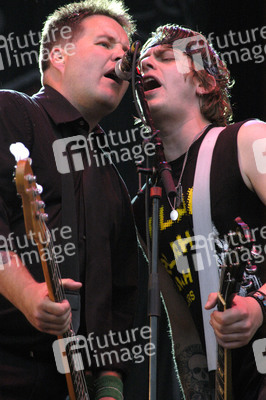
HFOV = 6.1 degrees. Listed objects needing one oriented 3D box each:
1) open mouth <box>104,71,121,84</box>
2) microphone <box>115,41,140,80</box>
[{"bbox_3d":[-0.049,-0.292,5.960,0.025,0.030,0.054,-2,-12,45],"label":"open mouth"},{"bbox_3d":[-0.007,-0.330,5.890,0.051,0.051,0.165,2,-26,-10],"label":"microphone"}]

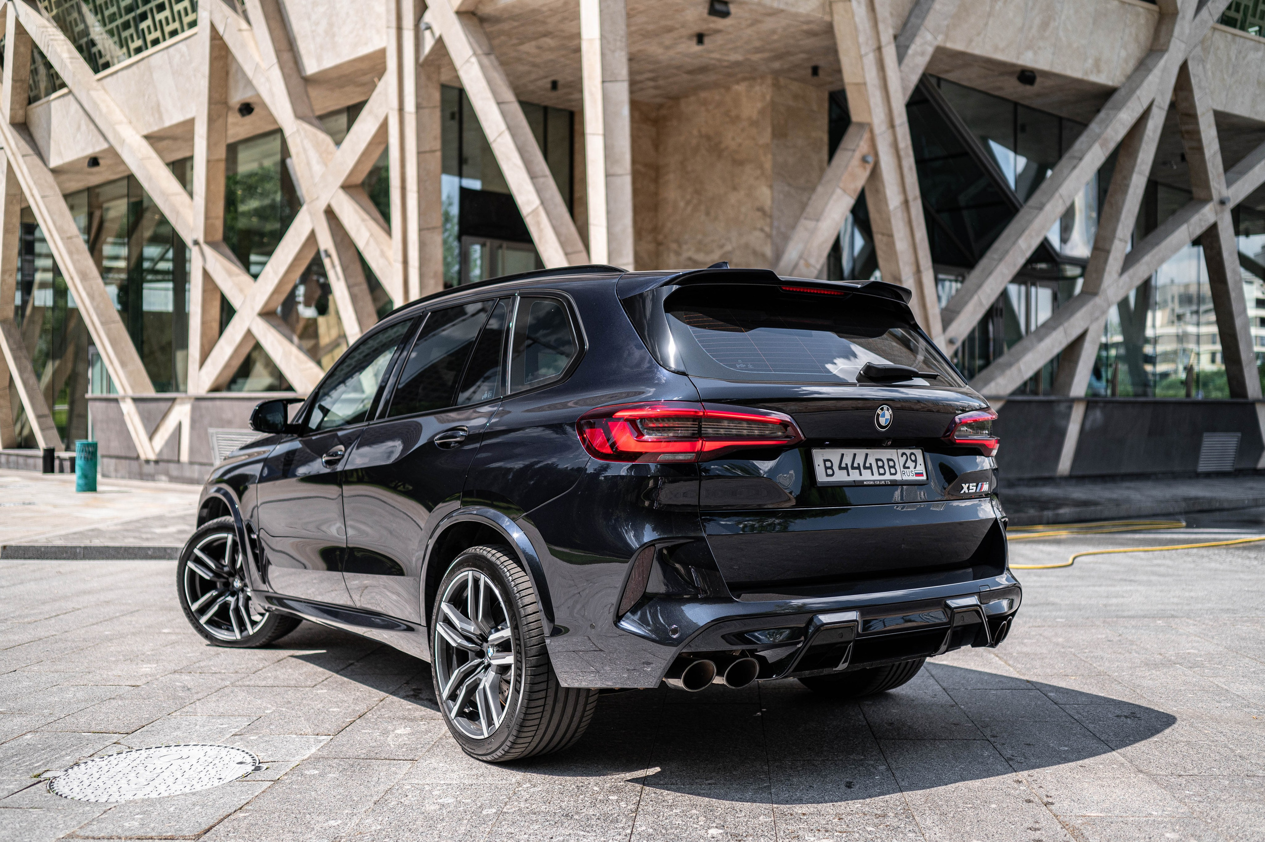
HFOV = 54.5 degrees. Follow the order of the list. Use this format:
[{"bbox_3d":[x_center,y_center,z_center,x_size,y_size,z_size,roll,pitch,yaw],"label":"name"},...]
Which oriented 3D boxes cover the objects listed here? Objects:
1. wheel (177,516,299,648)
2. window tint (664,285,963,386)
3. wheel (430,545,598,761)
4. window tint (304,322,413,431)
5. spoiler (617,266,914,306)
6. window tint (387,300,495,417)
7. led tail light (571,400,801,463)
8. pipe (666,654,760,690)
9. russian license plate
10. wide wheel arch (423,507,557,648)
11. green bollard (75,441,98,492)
[{"bbox_3d":[-2.114,0.884,6.694,0.730,0.730,0.295,-1,-2,23],"label":"wheel"},{"bbox_3d":[0.670,-0.281,4.256,1.300,0.404,0.089,0,-35,-36],"label":"window tint"},{"bbox_3d":[-0.439,0.810,4.356,0.310,0.740,0.740,0,-2,-36],"label":"wheel"},{"bbox_3d":[-1.259,-0.197,5.594,0.059,0.522,0.749,29,-18,-32],"label":"window tint"},{"bbox_3d":[0.541,-0.465,4.436,1.231,0.123,0.355,0,-2,-36],"label":"spoiler"},{"bbox_3d":[-0.768,-0.242,4.917,0.059,0.473,0.640,29,-18,-32],"label":"window tint"},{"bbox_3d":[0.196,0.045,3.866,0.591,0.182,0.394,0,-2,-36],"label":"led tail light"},{"bbox_3d":[0.221,0.753,3.704,0.235,0.105,0.200,0,-2,-36],"label":"pipe"},{"bbox_3d":[0.795,0.150,4.078,0.530,0.125,0.020,0,-8,-36],"label":"russian license plate"},{"bbox_3d":[-0.502,0.556,4.245,0.099,0.512,0.916,0,-2,-36],"label":"wide wheel arch"},{"bbox_3d":[-10.668,0.887,24.000,0.410,1.000,0.410,0,-1,-17],"label":"green bollard"}]

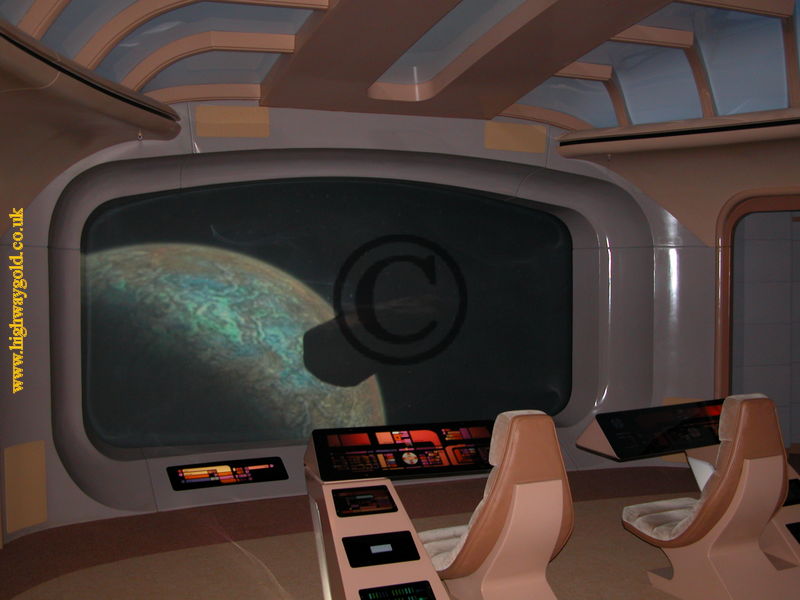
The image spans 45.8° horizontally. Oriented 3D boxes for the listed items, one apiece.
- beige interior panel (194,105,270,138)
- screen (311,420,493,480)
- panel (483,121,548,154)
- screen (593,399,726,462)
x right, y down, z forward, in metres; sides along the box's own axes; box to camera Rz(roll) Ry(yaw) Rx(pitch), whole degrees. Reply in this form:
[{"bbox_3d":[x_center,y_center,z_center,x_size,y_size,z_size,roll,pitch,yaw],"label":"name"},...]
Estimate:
[{"bbox_3d":[-1.208,-1.292,6.885,0.551,0.227,0.030,-2,3,-28],"label":"beige interior panel"},{"bbox_3d":[0.149,0.762,4.776,1.139,0.292,0.050,-1,-42,-16],"label":"screen"},{"bbox_3d":[0.960,-1.339,7.817,0.551,0.227,0.030,-1,3,-18],"label":"panel"},{"bbox_3d":[1.598,0.732,5.394,1.139,0.292,0.050,-2,-41,-31],"label":"screen"}]

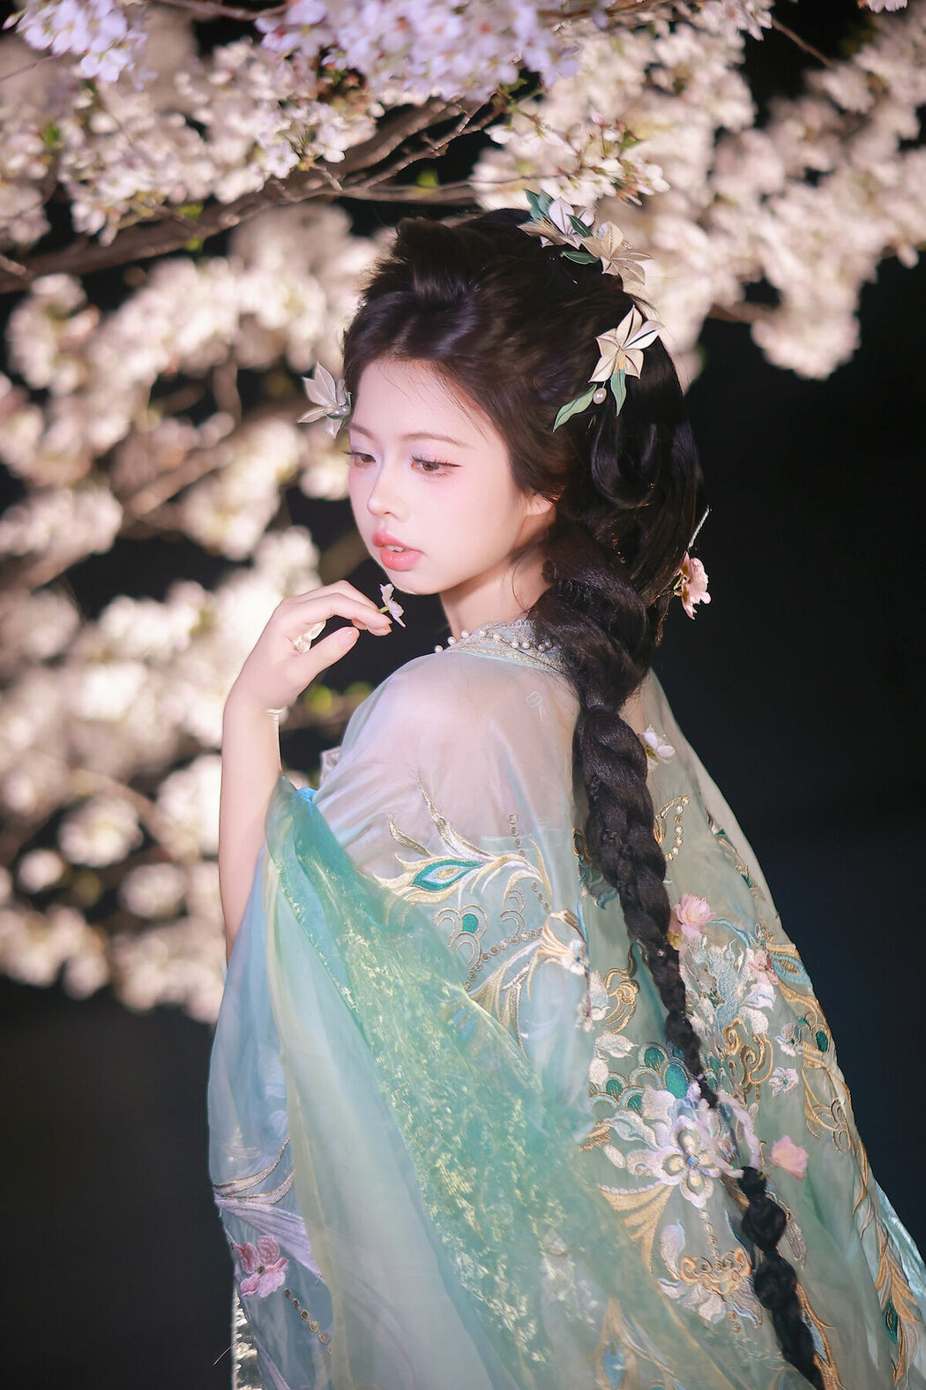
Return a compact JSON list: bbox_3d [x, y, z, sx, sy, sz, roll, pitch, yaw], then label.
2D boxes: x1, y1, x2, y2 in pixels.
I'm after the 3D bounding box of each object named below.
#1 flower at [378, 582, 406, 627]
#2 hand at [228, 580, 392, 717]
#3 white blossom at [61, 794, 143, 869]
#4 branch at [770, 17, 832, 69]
[{"bbox_3d":[-0.054,-0.069,2.510,0.017,0.036,0.034,-25,0,0],"label":"flower"},{"bbox_3d":[-0.118,-0.036,2.520,0.125,0.105,0.080,0,2,0],"label":"hand"},{"bbox_3d":[-0.359,0.134,3.250,0.080,0.070,0.070,0,2,0],"label":"white blossom"},{"bbox_3d":[0.284,-0.547,2.750,0.072,0.008,0.008,40,0,0],"label":"branch"}]

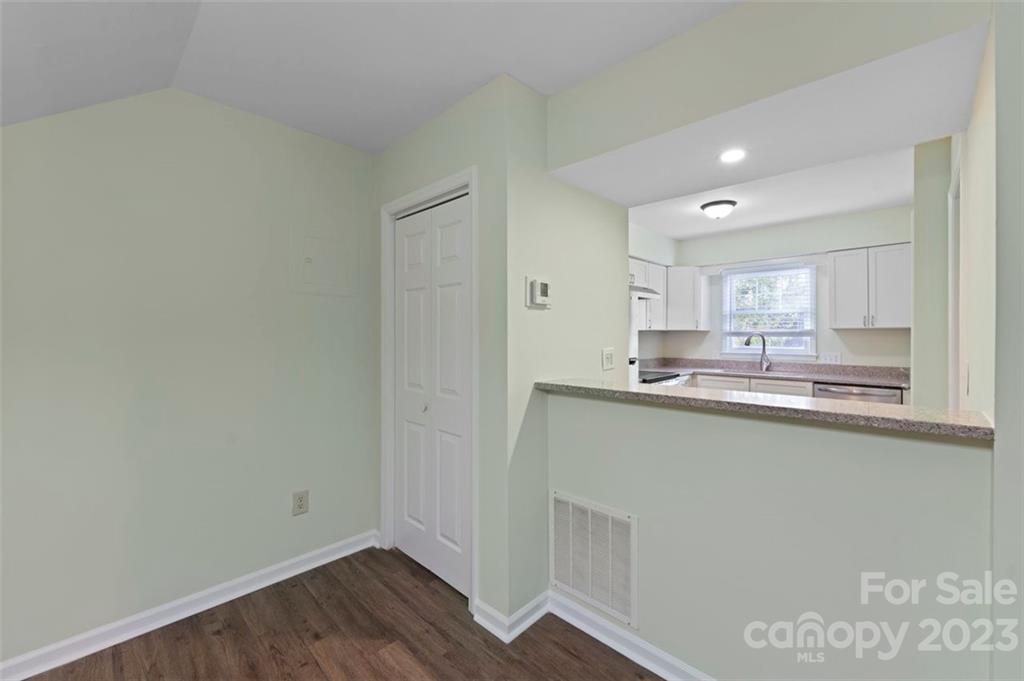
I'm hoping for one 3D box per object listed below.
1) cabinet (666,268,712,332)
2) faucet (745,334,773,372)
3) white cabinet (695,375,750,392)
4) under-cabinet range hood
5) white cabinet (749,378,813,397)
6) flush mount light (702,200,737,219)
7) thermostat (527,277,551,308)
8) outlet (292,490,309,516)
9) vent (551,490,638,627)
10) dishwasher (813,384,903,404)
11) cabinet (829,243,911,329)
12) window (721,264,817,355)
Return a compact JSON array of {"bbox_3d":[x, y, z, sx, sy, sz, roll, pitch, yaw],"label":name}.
[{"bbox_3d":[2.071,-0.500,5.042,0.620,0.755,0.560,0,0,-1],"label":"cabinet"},{"bbox_3d":[2.790,0.144,4.490,0.280,0.420,0.100,0,0,-14],"label":"faucet"},{"bbox_3d":[2.498,0.828,4.569,0.550,0.860,0.600,0,1,44],"label":"white cabinet"},{"bbox_3d":[1.262,-0.545,4.397,0.460,0.150,0.760,0,0,44],"label":"under-cabinet range hood"},{"bbox_3d":[2.984,0.857,4.330,0.556,0.860,0.600,0,0,44],"label":"white cabinet"},{"bbox_3d":[1.852,-1.165,3.552,0.295,0.145,0.295,0,0,44],"label":"flush mount light"},{"bbox_3d":[0.138,-0.221,1.837,0.037,0.142,0.178,0,1,44],"label":"thermostat"},{"bbox_3d":[-1.162,0.898,2.190,0.010,0.121,0.080,0,0,44],"label":"outlet"},{"bbox_3d":[0.344,0.925,1.732,0.442,0.447,0.015,0,0,44],"label":"vent"},{"bbox_3d":[3.292,0.839,3.791,0.603,0.860,0.610,0,1,44],"label":"dishwasher"},{"bbox_3d":[3.565,-0.507,3.975,0.592,0.778,0.330,0,0,44],"label":"cabinet"},{"bbox_3d":[2.997,-0.333,4.710,0.977,1.030,0.080,0,0,44],"label":"window"}]

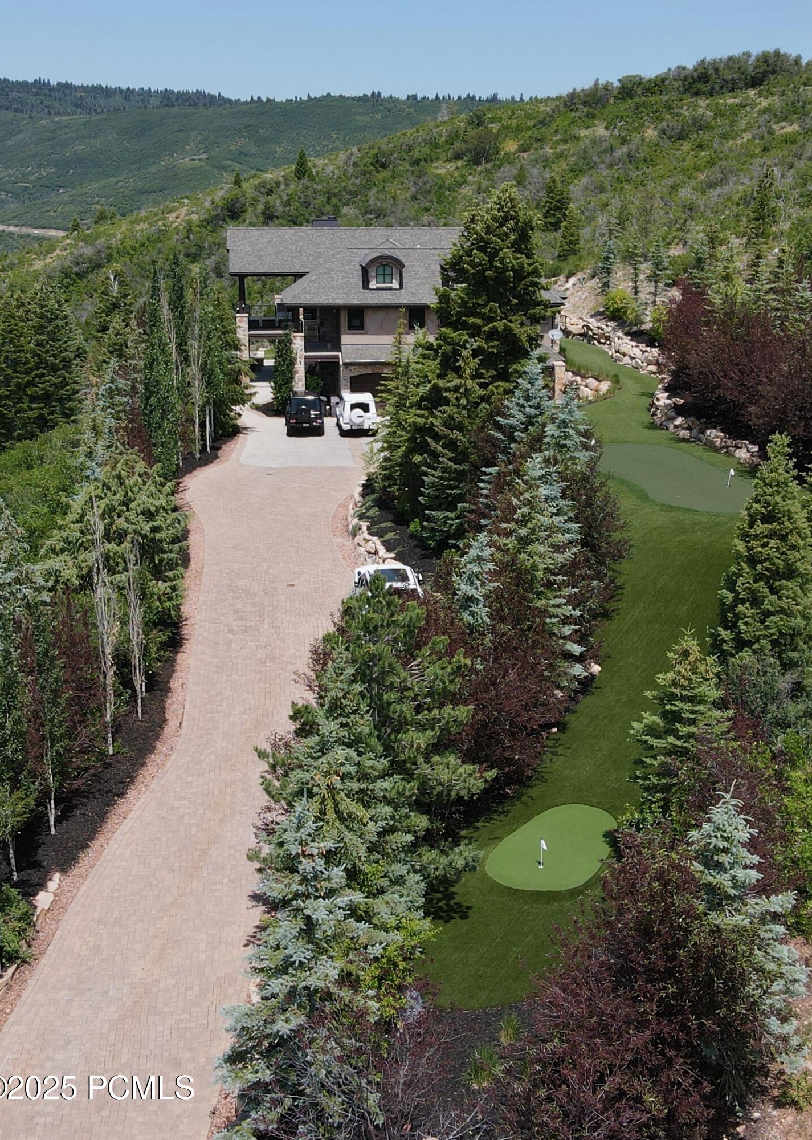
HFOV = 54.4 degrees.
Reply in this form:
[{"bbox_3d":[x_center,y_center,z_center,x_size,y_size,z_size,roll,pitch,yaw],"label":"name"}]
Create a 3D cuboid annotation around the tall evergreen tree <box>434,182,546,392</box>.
[{"bbox_3d":[3.881,-11.287,36.226,5.600,11.640,5.600,0,23,0],"label":"tall evergreen tree"}]

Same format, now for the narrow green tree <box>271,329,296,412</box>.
[{"bbox_3d":[-6.706,-11.091,43.400,1.350,4.610,1.350,0,23,0],"label":"narrow green tree"}]

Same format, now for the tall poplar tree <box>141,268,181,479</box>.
[{"bbox_3d":[-10.638,-8.450,34.301,1.900,8.700,1.900,0,23,0],"label":"tall poplar tree"}]

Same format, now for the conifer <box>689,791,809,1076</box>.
[{"bbox_3d":[5.614,6.281,13.382,2.900,6.240,2.900,0,23,0],"label":"conifer"}]

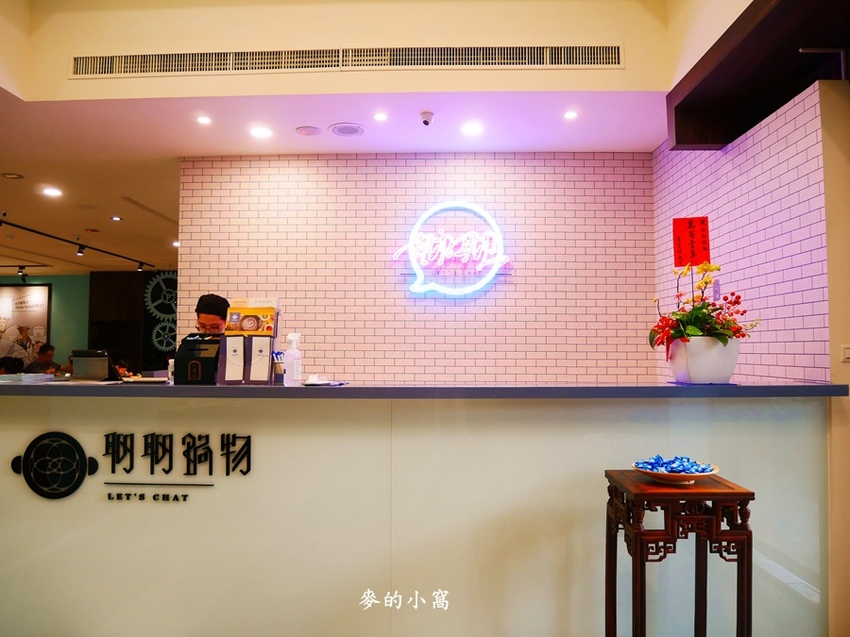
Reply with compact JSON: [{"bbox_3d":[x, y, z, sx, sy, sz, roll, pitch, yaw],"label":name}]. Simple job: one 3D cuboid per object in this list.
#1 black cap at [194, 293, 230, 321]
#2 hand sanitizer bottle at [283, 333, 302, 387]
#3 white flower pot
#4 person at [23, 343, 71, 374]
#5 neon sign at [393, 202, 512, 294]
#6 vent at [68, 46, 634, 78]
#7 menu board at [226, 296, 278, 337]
[{"bbox_3d":[-1.139,-0.065,3.165,0.180,0.130,0.200,0,15,-4],"label":"black cap"},{"bbox_3d":[-0.556,0.176,2.488,0.080,0.226,0.075,0,-3,0],"label":"hand sanitizer bottle"},{"bbox_3d":[1.253,0.189,2.646,0.250,0.210,0.250,0,-3,2],"label":"white flower pot"},{"bbox_3d":[-4.260,0.932,6.596,0.650,1.280,0.580,-2,-4,39],"label":"person"},{"bbox_3d":[0.199,-0.542,4.500,0.890,0.710,0.070,0,-3,2],"label":"neon sign"},{"bbox_3d":[-0.511,-1.548,3.546,3.372,0.155,0.050,0,-3,3],"label":"vent"},{"bbox_3d":[-0.786,-0.007,2.670,0.215,0.175,0.070,0,-3,2],"label":"menu board"}]

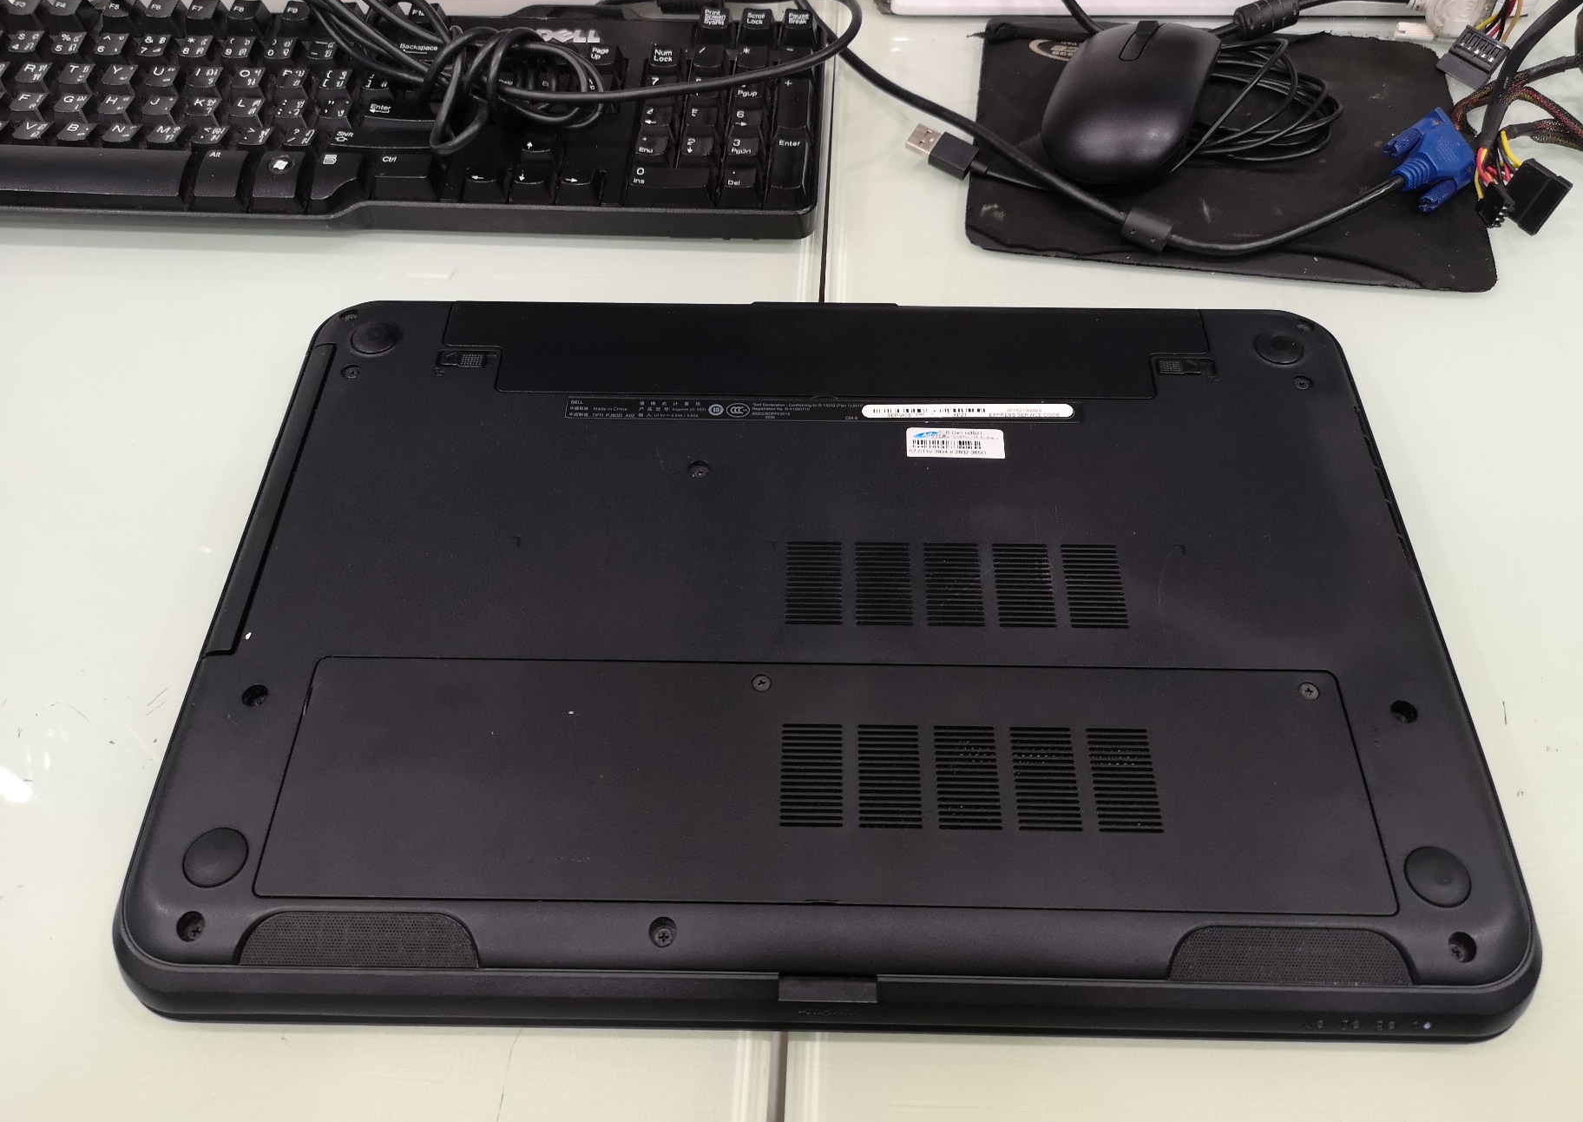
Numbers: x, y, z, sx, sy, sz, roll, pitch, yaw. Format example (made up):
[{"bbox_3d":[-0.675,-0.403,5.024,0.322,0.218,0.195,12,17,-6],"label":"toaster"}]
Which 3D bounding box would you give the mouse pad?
[{"bbox_3d":[0.189,-0.185,0.540,0.213,0.004,0.172,6,55,5],"label":"mouse pad"}]

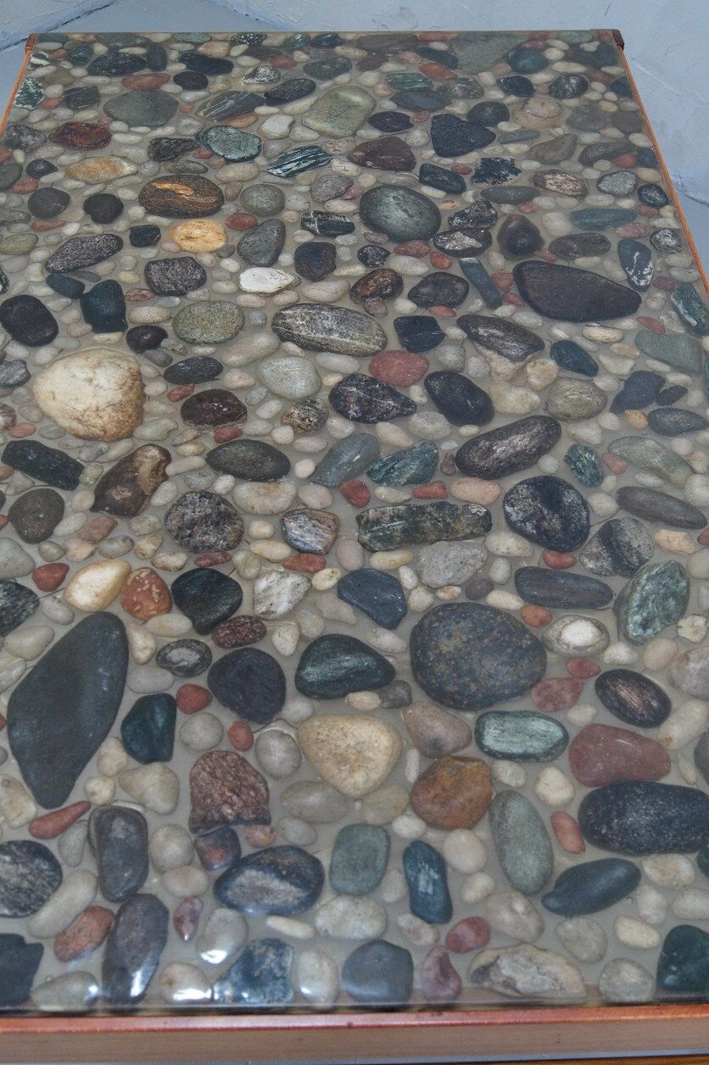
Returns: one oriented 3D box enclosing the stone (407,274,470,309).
[{"bbox_3d":[0.074,-0.207,0.992,0.052,0.022,0.037,-15,50,-13],"label":"stone"}]

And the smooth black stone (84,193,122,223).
[{"bbox_3d":[-0.266,-0.344,1.222,0.040,0.021,0.049,-18,50,-16],"label":"smooth black stone"}]

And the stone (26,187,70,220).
[{"bbox_3d":[-0.323,-0.348,1.219,0.045,0.025,0.042,-25,54,-20],"label":"stone"}]

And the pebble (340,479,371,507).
[{"bbox_3d":[0.001,-0.032,0.950,0.022,0.013,0.030,-24,54,-19],"label":"pebble"}]

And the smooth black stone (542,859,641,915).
[{"bbox_3d":[0.162,0.243,0.790,0.072,0.018,0.033,-16,50,-14],"label":"smooth black stone"}]

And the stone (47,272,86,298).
[{"bbox_3d":[-0.280,-0.239,1.121,0.049,0.013,0.024,30,54,24],"label":"stone"}]

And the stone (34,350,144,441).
[{"bbox_3d":[-0.236,-0.123,1.030,0.098,0.053,0.107,-10,50,-9],"label":"stone"}]

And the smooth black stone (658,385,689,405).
[{"bbox_3d":[0.279,-0.120,1.014,0.036,0.010,0.016,-28,54,-23],"label":"smooth black stone"}]

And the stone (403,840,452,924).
[{"bbox_3d":[0.050,0.239,0.792,0.029,0.016,0.061,-9,49,-9],"label":"stone"}]

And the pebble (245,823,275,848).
[{"bbox_3d":[-0.067,0.214,0.810,0.021,0.010,0.016,2,48,2],"label":"pebble"}]

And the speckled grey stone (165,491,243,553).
[{"bbox_3d":[-0.132,-0.008,1.026,0.074,0.034,0.062,34,56,26],"label":"speckled grey stone"}]

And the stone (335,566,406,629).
[{"bbox_3d":[0.021,0.051,0.958,0.066,0.023,0.043,34,57,26],"label":"stone"}]

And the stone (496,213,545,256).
[{"bbox_3d":[0.169,-0.302,1.182,0.047,0.028,0.070,5,50,4],"label":"stone"}]

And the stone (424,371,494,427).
[{"bbox_3d":[0.093,-0.118,1.021,0.047,0.026,0.079,-25,53,-21],"label":"stone"}]

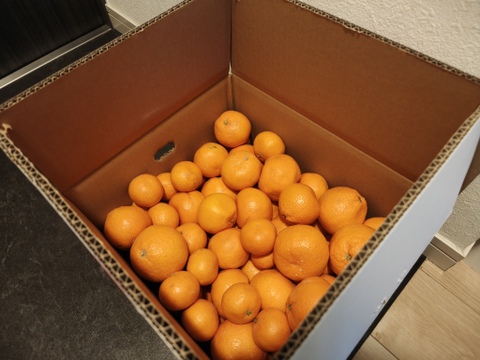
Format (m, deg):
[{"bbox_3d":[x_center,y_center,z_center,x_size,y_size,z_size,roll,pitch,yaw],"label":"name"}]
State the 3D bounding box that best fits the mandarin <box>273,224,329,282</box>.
[{"bbox_3d":[0.086,0.102,0.449,0.078,0.073,0.078,0,58,3],"label":"mandarin"}]

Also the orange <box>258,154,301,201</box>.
[{"bbox_3d":[0.065,-0.004,0.516,0.071,0.068,0.071,-1,58,2],"label":"orange"}]

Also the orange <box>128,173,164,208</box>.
[{"bbox_3d":[-0.150,0.018,0.510,0.053,0.051,0.053,-4,57,0],"label":"orange"}]

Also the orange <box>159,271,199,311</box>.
[{"bbox_3d":[-0.080,0.147,0.423,0.051,0.049,0.051,-4,57,0],"label":"orange"}]

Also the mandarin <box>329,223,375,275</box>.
[{"bbox_3d":[0.157,0.097,0.438,0.067,0.064,0.067,-4,57,0],"label":"mandarin"}]

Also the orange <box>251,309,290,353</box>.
[{"bbox_3d":[0.040,0.188,0.399,0.050,0.050,0.050,0,58,3],"label":"orange"}]

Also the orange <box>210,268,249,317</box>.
[{"bbox_3d":[-0.009,0.158,0.449,0.060,0.058,0.060,-1,58,2],"label":"orange"}]

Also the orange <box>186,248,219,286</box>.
[{"bbox_3d":[-0.053,0.126,0.462,0.046,0.049,0.051,0,58,3],"label":"orange"}]

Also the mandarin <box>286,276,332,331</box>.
[{"bbox_3d":[0.093,0.163,0.406,0.069,0.075,0.076,0,58,3],"label":"mandarin"}]

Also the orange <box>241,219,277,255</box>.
[{"bbox_3d":[0.028,0.084,0.461,0.052,0.050,0.052,-4,57,0],"label":"orange"}]

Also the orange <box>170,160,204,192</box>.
[{"bbox_3d":[-0.087,-0.005,0.523,0.051,0.049,0.051,-1,58,2],"label":"orange"}]

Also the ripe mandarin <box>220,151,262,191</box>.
[{"bbox_3d":[0.004,-0.016,0.542,0.069,0.066,0.069,-4,57,0],"label":"ripe mandarin"}]

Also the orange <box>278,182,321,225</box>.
[{"bbox_3d":[0.090,0.036,0.480,0.061,0.059,0.061,-4,57,0],"label":"orange"}]

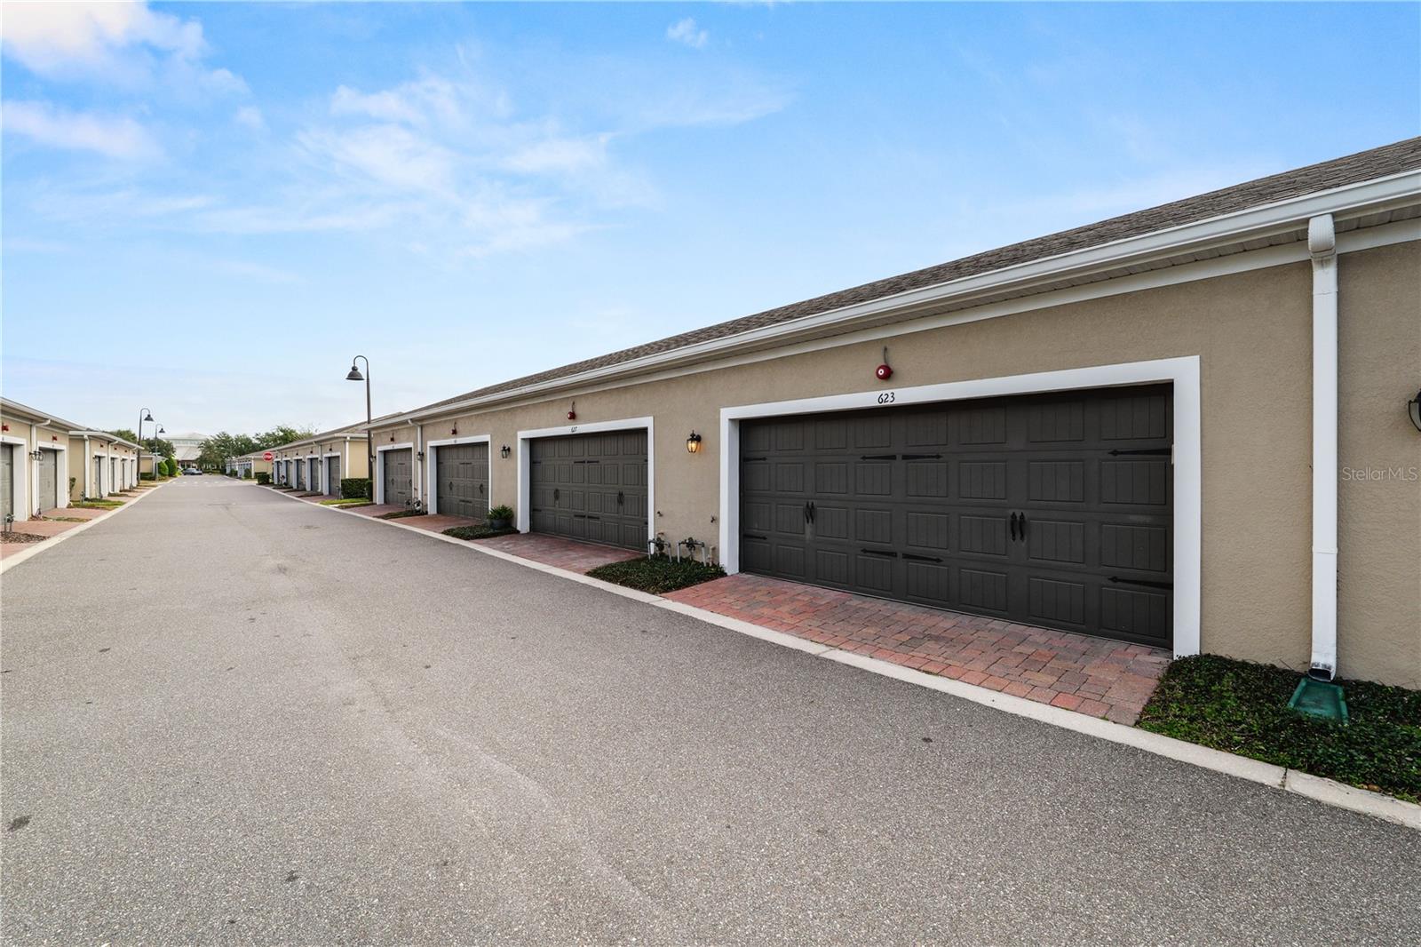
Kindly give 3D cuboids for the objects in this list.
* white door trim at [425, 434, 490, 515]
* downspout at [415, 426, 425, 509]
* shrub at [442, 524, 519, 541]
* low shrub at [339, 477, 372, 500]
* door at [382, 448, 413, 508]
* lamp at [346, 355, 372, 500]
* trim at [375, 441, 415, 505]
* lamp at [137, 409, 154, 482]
[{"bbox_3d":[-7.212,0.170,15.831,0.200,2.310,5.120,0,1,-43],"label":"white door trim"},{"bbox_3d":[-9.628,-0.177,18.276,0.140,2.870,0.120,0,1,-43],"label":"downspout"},{"bbox_3d":[-5.217,1.271,12.596,1.400,0.160,2.050,0,1,-43],"label":"shrub"},{"bbox_3d":[-17.024,0.741,26.950,1.500,0.950,0.850,0,1,-43],"label":"low shrub"},{"bbox_3d":[-11.666,0.204,20.848,0.080,2.140,4.850,0,1,-43],"label":"door"},{"bbox_3d":[-15.504,-2.008,24.447,1.000,6.350,0.700,0,1,-43],"label":"lamp"},{"bbox_3d":[-11.797,0.125,20.724,0.200,2.310,5.120,0,1,-43],"label":"trim"},{"bbox_3d":[-47.584,-2.233,46.553,0.980,6.400,0.680,0,1,-43],"label":"lamp"}]

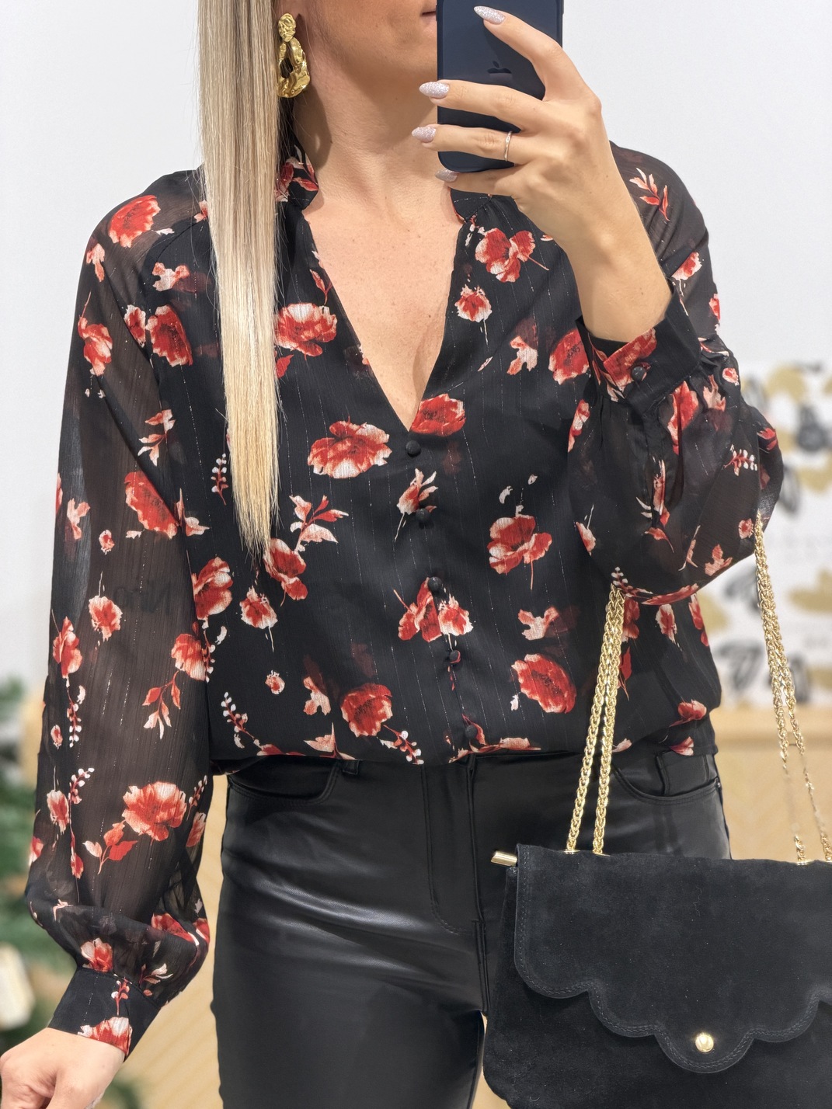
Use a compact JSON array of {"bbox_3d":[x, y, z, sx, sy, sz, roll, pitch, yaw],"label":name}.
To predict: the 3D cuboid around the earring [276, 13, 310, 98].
[{"bbox_3d":[-0.083,-0.332,2.130,0.026,0.056,0.010,4,11,22],"label":"earring"}]

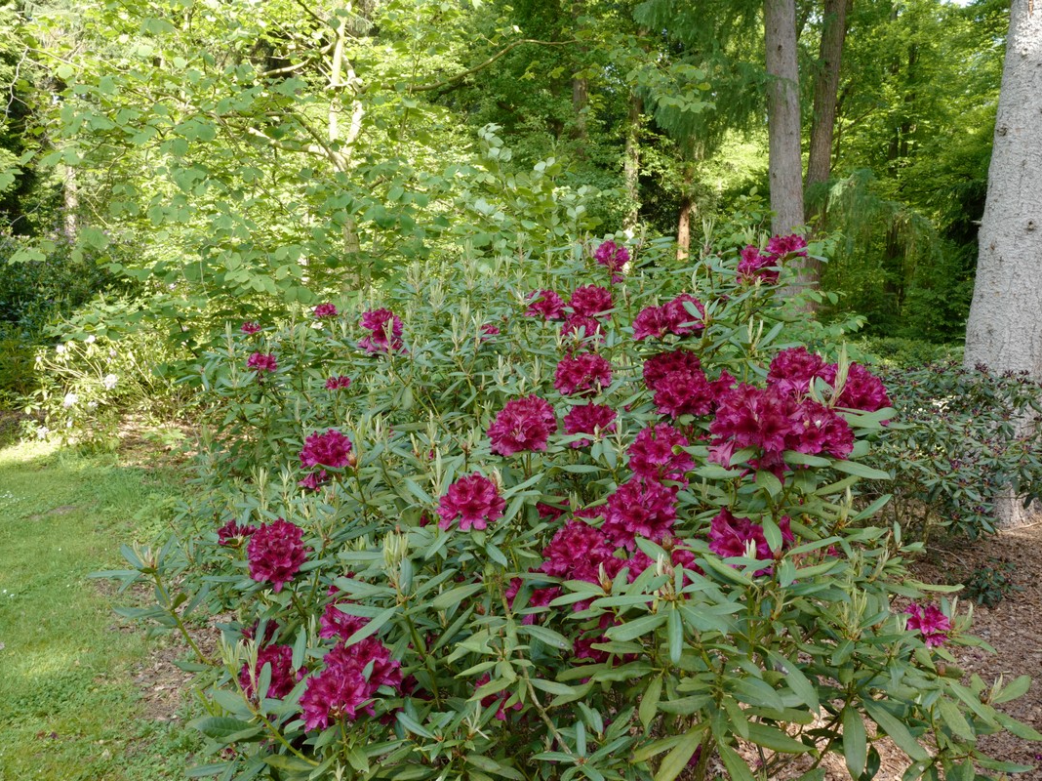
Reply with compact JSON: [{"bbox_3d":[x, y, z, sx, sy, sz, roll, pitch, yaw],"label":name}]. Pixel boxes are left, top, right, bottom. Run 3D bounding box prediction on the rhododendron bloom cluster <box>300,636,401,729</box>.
[{"bbox_3d":[-0.329,0.560,1.750,0.195,0.160,0.165,-2,9,-11],"label":"rhododendron bloom cluster"}]

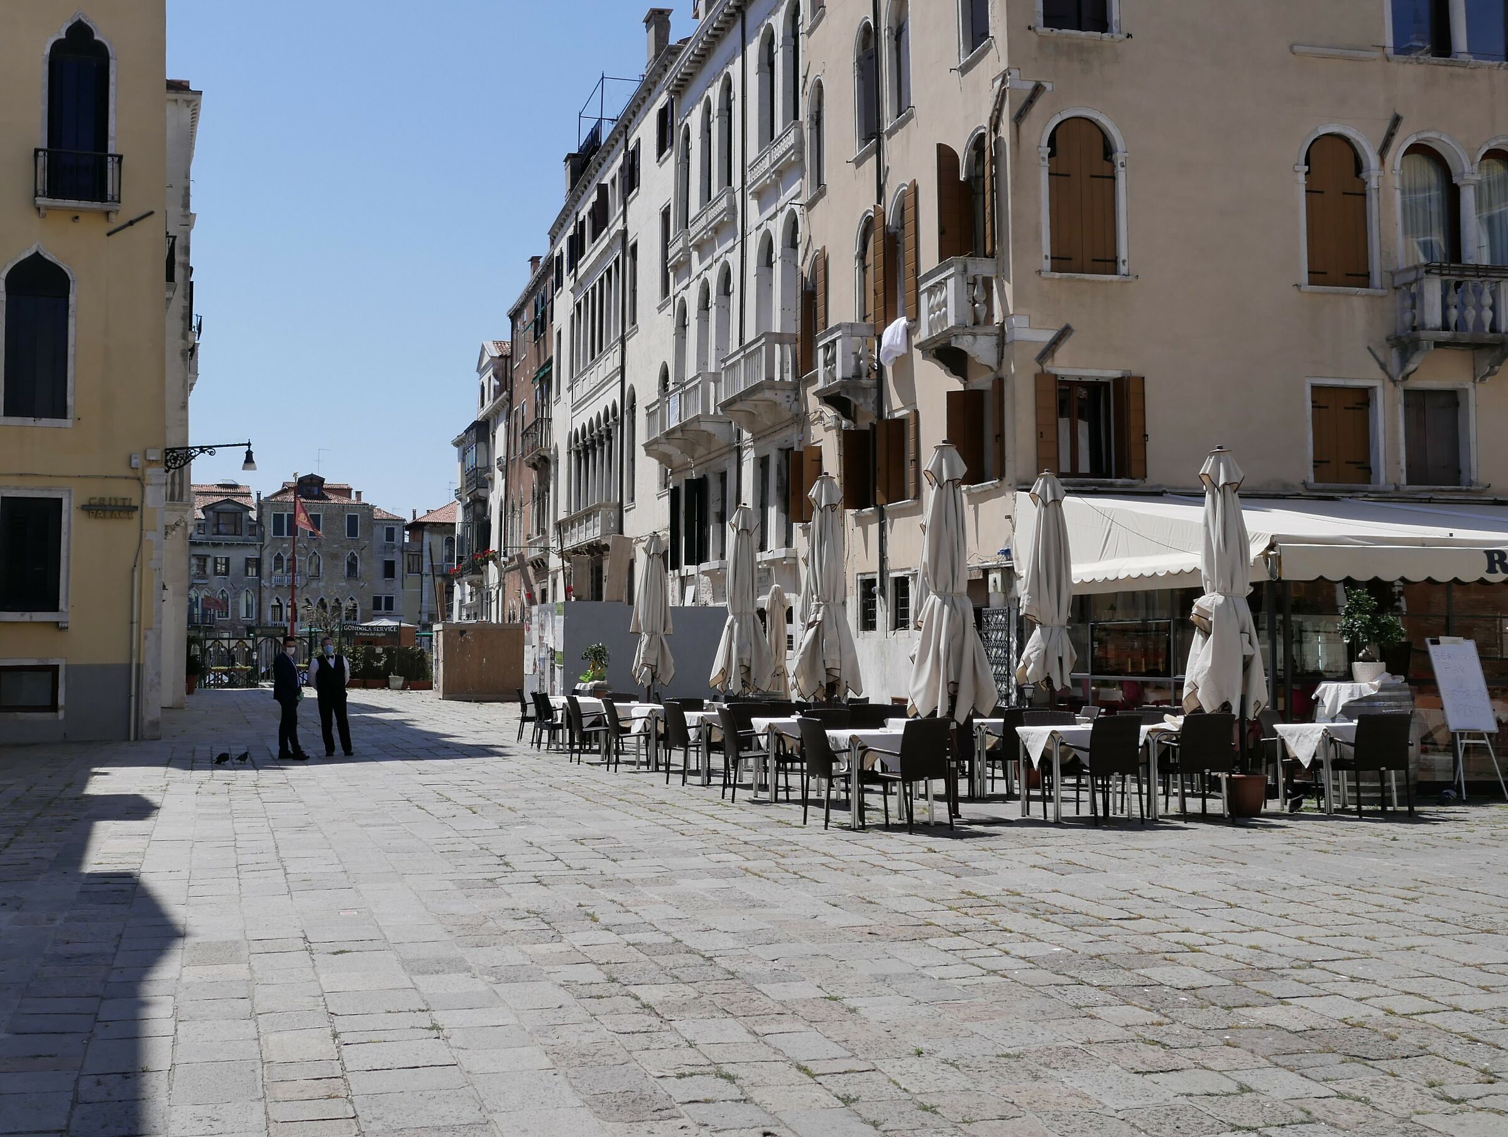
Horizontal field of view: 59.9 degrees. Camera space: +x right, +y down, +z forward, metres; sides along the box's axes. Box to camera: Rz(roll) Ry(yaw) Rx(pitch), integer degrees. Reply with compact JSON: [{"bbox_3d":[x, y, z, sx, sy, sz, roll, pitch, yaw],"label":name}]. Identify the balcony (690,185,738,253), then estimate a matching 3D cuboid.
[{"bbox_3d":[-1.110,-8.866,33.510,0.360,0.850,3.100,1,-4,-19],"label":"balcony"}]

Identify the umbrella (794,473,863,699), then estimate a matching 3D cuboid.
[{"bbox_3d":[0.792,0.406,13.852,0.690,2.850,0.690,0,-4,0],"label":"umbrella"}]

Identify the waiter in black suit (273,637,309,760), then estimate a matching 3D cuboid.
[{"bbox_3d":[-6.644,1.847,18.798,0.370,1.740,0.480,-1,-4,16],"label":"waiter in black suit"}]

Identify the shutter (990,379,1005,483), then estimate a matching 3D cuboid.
[{"bbox_3d":[3.335,-1.914,17.870,0.100,1.420,0.400,2,-4,-20],"label":"shutter"}]

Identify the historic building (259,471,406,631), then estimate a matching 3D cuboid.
[{"bbox_3d":[-37.682,0.942,121.178,13.075,18.150,12.000,0,-4,-5],"label":"historic building"}]

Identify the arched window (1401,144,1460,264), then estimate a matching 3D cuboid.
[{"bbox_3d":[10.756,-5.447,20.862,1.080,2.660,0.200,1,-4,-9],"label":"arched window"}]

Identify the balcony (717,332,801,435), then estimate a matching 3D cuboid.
[{"bbox_3d":[0.069,-3.731,26.758,0.710,1.514,2.836,1,-4,-19],"label":"balcony"}]

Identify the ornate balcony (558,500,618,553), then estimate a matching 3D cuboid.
[{"bbox_3d":[-5.919,-1.275,46.043,0.680,1.280,7.400,1,-4,-19],"label":"ornate balcony"}]

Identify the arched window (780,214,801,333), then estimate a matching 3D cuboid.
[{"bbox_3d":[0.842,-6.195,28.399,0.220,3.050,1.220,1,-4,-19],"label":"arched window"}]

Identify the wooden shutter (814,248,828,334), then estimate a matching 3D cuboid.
[{"bbox_3d":[1.253,-4.865,24.246,0.070,2.100,0.438,1,-4,-19],"label":"wooden shutter"}]

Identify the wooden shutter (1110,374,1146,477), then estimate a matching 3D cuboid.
[{"bbox_3d":[5.108,-1.913,17.852,0.460,1.420,0.120,1,-4,-10],"label":"wooden shutter"}]

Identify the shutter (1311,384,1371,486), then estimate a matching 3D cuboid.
[{"bbox_3d":[8.364,-1.904,18.625,0.920,1.430,0.080,1,-4,-10],"label":"shutter"}]

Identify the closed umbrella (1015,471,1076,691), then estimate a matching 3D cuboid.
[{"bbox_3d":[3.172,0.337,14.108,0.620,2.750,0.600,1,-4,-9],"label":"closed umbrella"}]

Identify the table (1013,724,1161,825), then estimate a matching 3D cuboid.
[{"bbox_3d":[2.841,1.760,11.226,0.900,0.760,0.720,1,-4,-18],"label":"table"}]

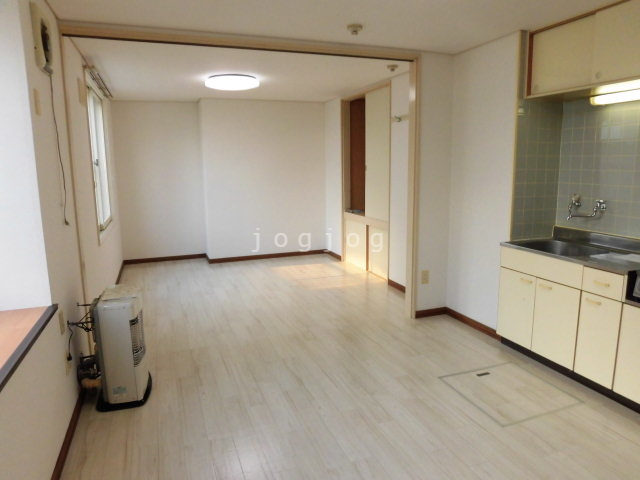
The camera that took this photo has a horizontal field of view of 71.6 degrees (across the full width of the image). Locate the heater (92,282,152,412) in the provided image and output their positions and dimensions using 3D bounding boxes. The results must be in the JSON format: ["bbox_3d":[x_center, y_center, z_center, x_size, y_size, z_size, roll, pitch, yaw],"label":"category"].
[{"bbox_3d":[-1.263,0.661,2.841,0.305,0.662,0.460,-4,10,-20],"label":"heater"}]

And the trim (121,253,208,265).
[{"bbox_3d":[-2.388,0.306,6.897,1.200,0.061,0.018,-4,10,-20],"label":"trim"}]

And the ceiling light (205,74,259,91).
[{"bbox_3d":[-0.990,-1.757,4.984,0.600,0.095,0.600,-4,10,-20],"label":"ceiling light"}]

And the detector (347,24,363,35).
[{"bbox_3d":[0.249,-1.477,3.128,0.105,0.050,0.105,-1,9,0],"label":"detector"}]

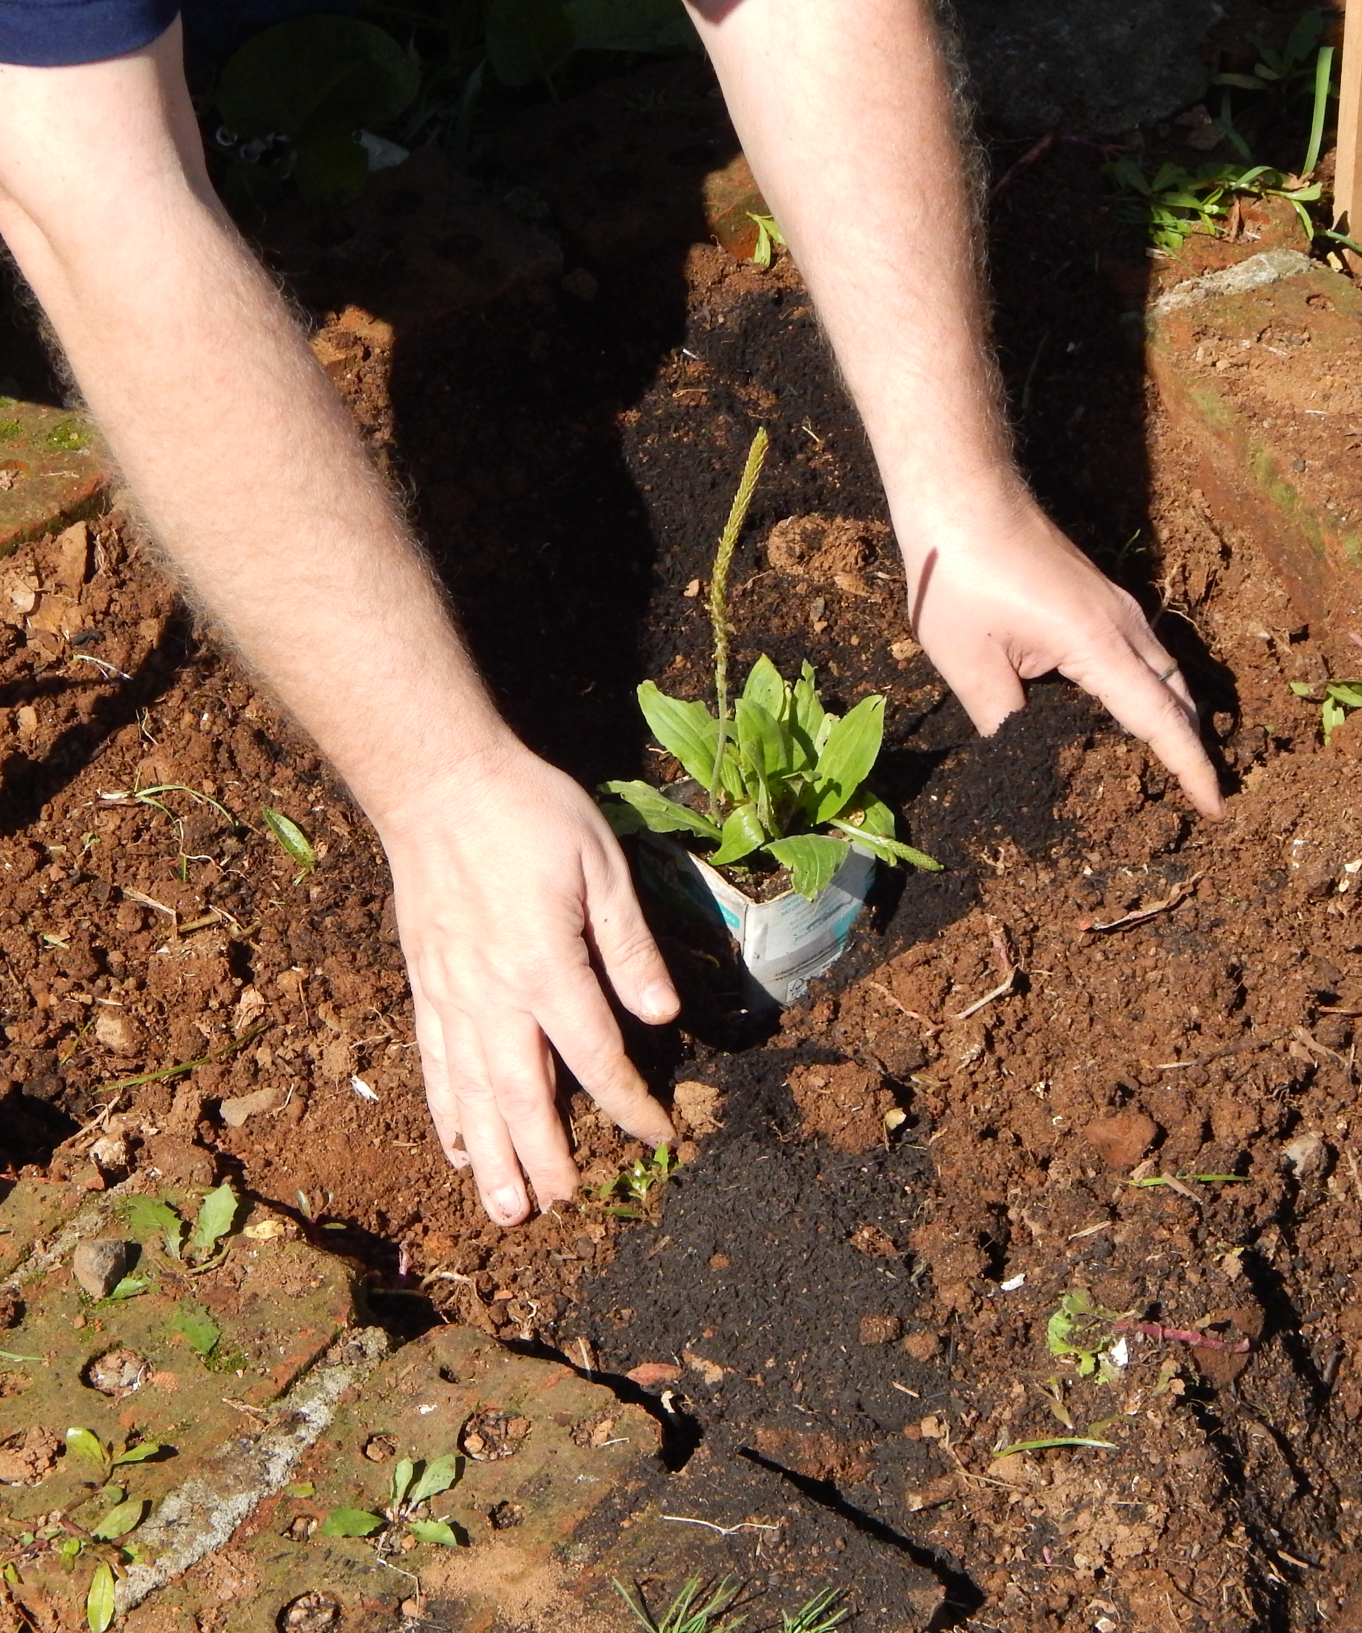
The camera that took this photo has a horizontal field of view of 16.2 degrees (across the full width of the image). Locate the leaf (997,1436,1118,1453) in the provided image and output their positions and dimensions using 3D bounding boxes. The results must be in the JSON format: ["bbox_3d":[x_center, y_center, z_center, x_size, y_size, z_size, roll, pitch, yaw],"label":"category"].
[{"bbox_3d":[0.146,0.244,1.857,0.047,0.006,0.006,-3,41,-4],"label":"leaf"}]

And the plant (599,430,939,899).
[{"bbox_3d":[0.036,-0.065,2.020,0.140,0.225,0.125,0,40,0],"label":"plant"}]

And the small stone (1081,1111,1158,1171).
[{"bbox_3d":[0.183,0.136,1.994,0.033,0.014,0.027,0,40,0],"label":"small stone"}]

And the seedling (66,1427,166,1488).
[{"bbox_3d":[-0.212,0.239,1.788,0.036,0.017,0.023,-2,39,0],"label":"seedling"}]

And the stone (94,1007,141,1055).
[{"bbox_3d":[-0.239,0.091,2.030,0.019,0.015,0.018,0,40,0],"label":"stone"}]

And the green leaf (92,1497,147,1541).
[{"bbox_3d":[-0.208,0.259,1.766,0.012,0.006,0.026,23,45,28],"label":"green leaf"}]

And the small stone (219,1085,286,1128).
[{"bbox_3d":[-0.179,0.121,1.996,0.027,0.013,0.014,-13,42,-15],"label":"small stone"}]

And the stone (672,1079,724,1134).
[{"bbox_3d":[0.007,0.120,1.972,0.021,0.019,0.024,-2,39,0],"label":"stone"}]

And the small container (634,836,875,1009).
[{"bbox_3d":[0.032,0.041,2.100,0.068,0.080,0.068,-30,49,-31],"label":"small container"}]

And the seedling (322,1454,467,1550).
[{"bbox_3d":[-0.106,0.253,1.764,0.052,0.020,0.036,-2,39,0],"label":"seedling"}]

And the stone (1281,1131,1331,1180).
[{"bbox_3d":[0.252,0.136,1.926,0.021,0.018,0.022,-2,39,0],"label":"stone"}]

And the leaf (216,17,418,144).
[{"bbox_3d":[-0.188,-0.380,2.464,0.104,0.047,0.090,-2,39,0],"label":"leaf"}]

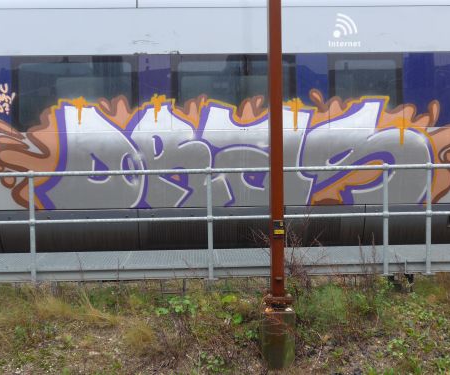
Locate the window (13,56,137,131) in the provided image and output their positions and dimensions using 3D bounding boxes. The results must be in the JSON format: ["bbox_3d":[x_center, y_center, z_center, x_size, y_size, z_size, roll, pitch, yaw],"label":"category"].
[{"bbox_3d":[-1.798,-1.134,10.276,1.507,0.920,0.060,-1,4,-2],"label":"window"}]

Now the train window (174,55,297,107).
[{"bbox_3d":[0.111,-1.163,10.333,1.519,0.924,0.060,-1,4,-2],"label":"train window"}]

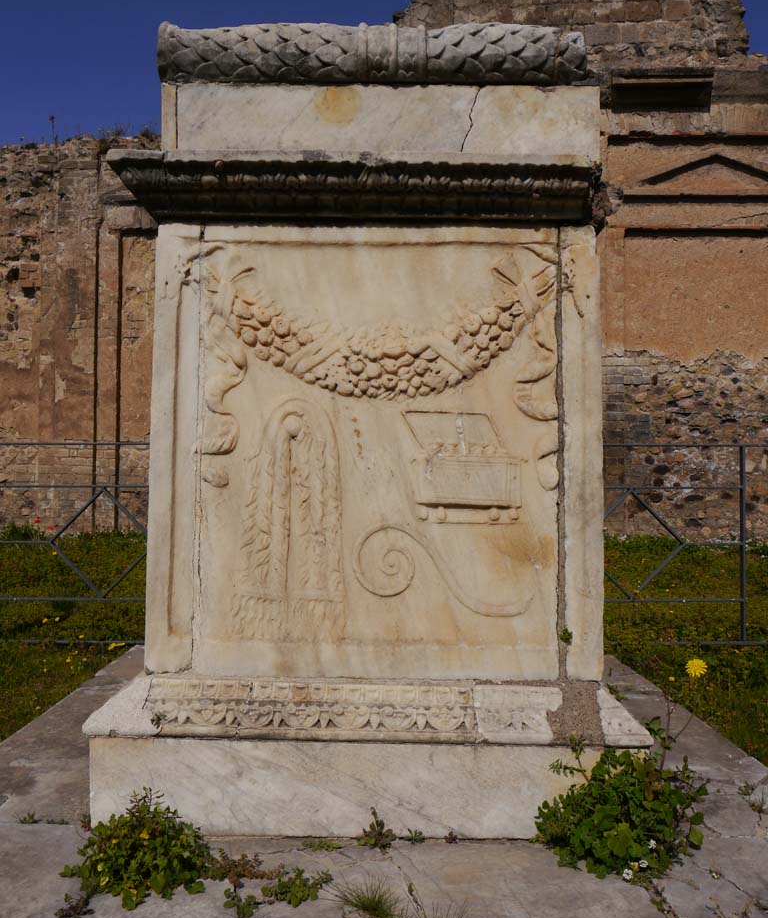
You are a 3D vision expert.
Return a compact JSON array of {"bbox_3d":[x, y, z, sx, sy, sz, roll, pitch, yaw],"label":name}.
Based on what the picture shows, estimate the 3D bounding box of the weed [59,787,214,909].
[{"bbox_3d":[-0.375,0.570,1.260,0.210,0.115,0.180,0,-1,0],"label":"weed"}]

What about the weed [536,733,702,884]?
[{"bbox_3d":[0.383,0.551,1.360,0.260,0.165,0.210,0,-1,0],"label":"weed"}]

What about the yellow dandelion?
[{"bbox_3d":[0.846,0.569,2.250,0.056,0.052,0.035,0,-1,0],"label":"yellow dandelion"}]

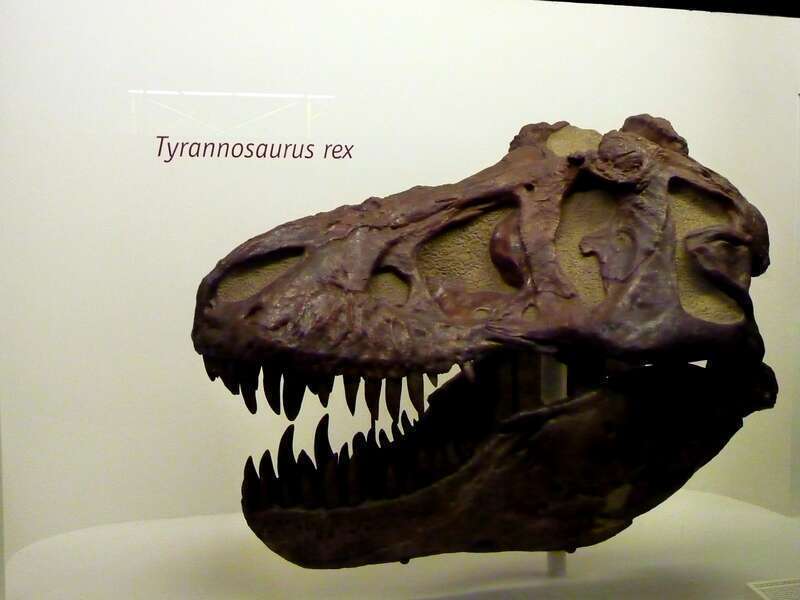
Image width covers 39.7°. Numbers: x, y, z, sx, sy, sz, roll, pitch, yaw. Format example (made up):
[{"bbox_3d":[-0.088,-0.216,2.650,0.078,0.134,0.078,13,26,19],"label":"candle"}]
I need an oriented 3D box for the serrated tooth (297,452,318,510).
[{"bbox_3d":[-0.204,0.396,2.450,0.047,0.126,0.040,0,5,-5],"label":"serrated tooth"}]

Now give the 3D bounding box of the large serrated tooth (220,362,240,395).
[{"bbox_3d":[-0.381,0.176,2.490,0.043,0.070,0.037,-6,5,23],"label":"large serrated tooth"}]

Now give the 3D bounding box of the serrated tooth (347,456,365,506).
[{"bbox_3d":[-0.098,0.401,2.450,0.038,0.108,0.032,0,5,-5],"label":"serrated tooth"}]

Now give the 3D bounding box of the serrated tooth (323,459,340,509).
[{"bbox_3d":[-0.151,0.405,2.450,0.038,0.108,0.032,0,5,-5],"label":"serrated tooth"}]

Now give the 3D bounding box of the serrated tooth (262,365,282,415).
[{"bbox_3d":[-0.282,0.198,2.450,0.042,0.108,0.036,-6,5,-5],"label":"serrated tooth"}]

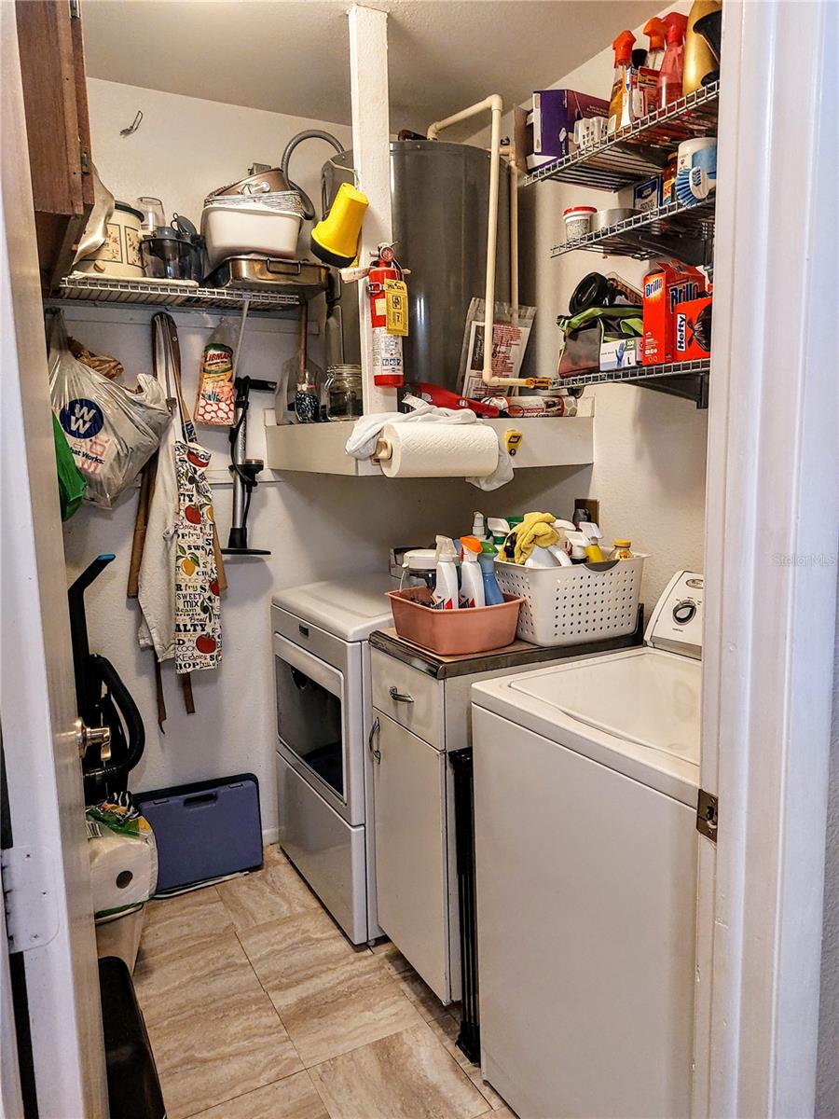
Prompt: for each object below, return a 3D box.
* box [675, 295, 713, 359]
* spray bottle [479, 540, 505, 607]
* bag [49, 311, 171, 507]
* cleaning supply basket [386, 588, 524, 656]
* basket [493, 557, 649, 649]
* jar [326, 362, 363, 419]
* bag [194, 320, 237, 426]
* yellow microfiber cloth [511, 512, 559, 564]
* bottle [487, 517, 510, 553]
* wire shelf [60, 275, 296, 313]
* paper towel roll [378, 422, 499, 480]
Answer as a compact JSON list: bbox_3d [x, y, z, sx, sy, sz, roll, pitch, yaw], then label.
[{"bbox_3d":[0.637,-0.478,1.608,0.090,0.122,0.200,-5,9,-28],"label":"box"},{"bbox_3d":[0.173,0.079,1.840,0.090,0.230,0.070,2,8,21],"label":"spray bottle"},{"bbox_3d":[-0.912,-0.434,2.279,0.345,0.560,0.200,-6,9,-29],"label":"bag"},{"bbox_3d":[0.081,0.143,1.869,0.255,0.112,0.270,-6,9,-29],"label":"cleaning supply basket"},{"bbox_3d":[0.311,0.080,1.997,0.365,0.188,0.390,-6,9,-29],"label":"basket"},{"bbox_3d":[-0.202,-0.482,2.230,0.115,0.160,0.115,-1,8,0],"label":"jar"},{"bbox_3d":[-0.652,-0.595,2.465,0.135,0.335,0.050,-5,9,-28],"label":"bag"},{"bbox_3d":[0.288,-0.055,1.938,0.125,0.130,0.115,-6,9,-29],"label":"yellow microfiber cloth"},{"bbox_3d":[0.211,0.026,2.067,0.095,0.262,0.060,-6,9,-29],"label":"bottle"},{"bbox_3d":[-0.713,-0.760,2.283,0.645,0.035,0.325,-5,9,-28],"label":"wire shelf"},{"bbox_3d":[0.050,-0.283,1.998,0.280,0.140,0.140,-5,9,-28],"label":"paper towel roll"}]

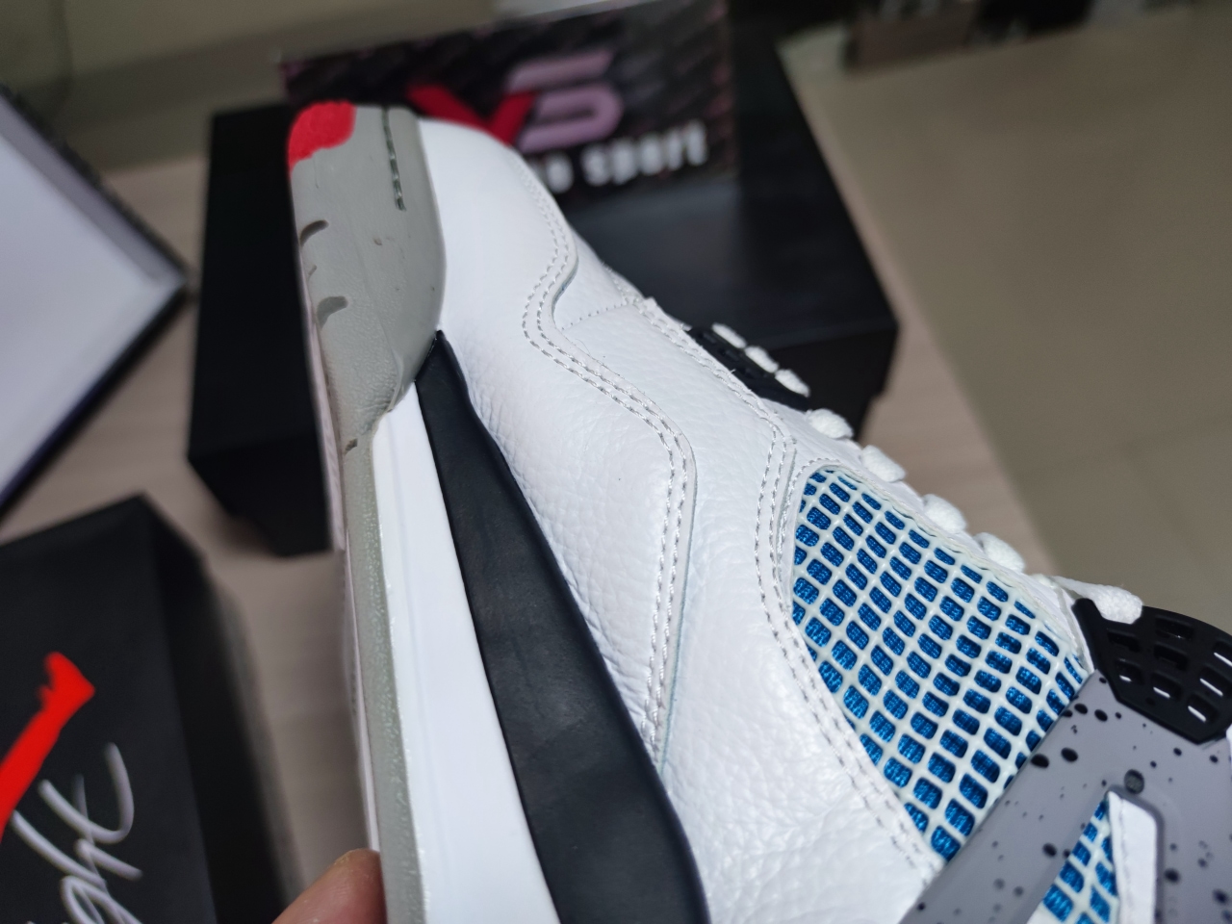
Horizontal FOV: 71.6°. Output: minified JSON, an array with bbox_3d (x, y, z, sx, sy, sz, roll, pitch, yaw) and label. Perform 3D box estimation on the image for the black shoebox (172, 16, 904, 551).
[{"bbox_3d":[-0.051,-0.111,0.521,0.347,0.116,0.250,-11,60,-3],"label":"black shoebox"}]

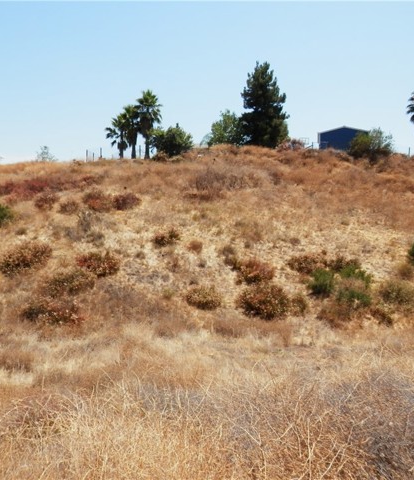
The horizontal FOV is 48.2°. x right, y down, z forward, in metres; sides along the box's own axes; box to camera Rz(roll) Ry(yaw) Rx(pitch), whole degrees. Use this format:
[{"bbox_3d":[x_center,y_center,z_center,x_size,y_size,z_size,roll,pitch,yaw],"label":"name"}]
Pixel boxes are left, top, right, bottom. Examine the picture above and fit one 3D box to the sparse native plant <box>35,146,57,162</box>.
[{"bbox_3d":[-16.668,-8.827,48.000,2.285,1.765,2.285,0,2,0],"label":"sparse native plant"}]

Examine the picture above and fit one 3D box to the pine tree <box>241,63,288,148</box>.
[{"bbox_3d":[5.723,-13.436,46.000,4.976,8.858,4.727,0,2,0],"label":"pine tree"}]

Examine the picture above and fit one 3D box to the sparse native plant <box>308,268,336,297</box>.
[{"bbox_3d":[4.088,1.517,16.500,1.000,1.000,0.950,0,2,0],"label":"sparse native plant"}]

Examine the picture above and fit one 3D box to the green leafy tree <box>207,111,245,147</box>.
[{"bbox_3d":[2.186,-11.186,47.000,4.678,3.966,4.678,0,2,0],"label":"green leafy tree"}]

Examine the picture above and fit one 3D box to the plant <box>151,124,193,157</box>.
[{"bbox_3d":[-3.210,-9.257,43.000,3.907,2.977,3.712,0,2,0],"label":"plant"}]

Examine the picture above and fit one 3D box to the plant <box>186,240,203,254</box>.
[{"bbox_3d":[-0.498,0.325,20.000,0.692,0.606,0.692,0,2,0],"label":"plant"}]

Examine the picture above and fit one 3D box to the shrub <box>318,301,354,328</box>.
[{"bbox_3d":[4.031,2.337,14.500,1.129,0.878,1.129,0,2,0],"label":"shrub"}]

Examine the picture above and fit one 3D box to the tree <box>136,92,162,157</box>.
[{"bbox_3d":[-5.598,-11.196,45.000,2.337,6.718,2.337,0,2,0],"label":"tree"}]

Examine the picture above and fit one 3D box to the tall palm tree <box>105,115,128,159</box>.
[{"bbox_3d":[-8.811,-10.028,45.000,2.142,4.381,2.142,0,2,0],"label":"tall palm tree"}]

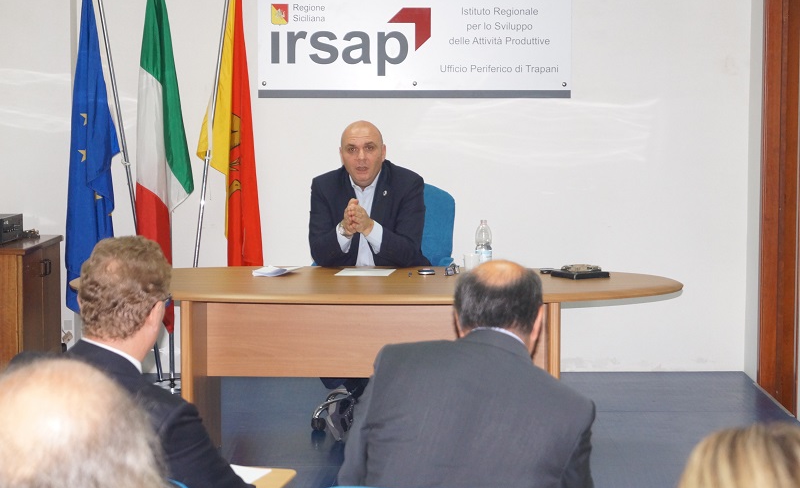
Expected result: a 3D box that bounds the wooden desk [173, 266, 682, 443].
[{"bbox_3d":[-0.087,0.505,7.072,2.340,0.727,1.040,0,5,1],"label":"wooden desk"}]

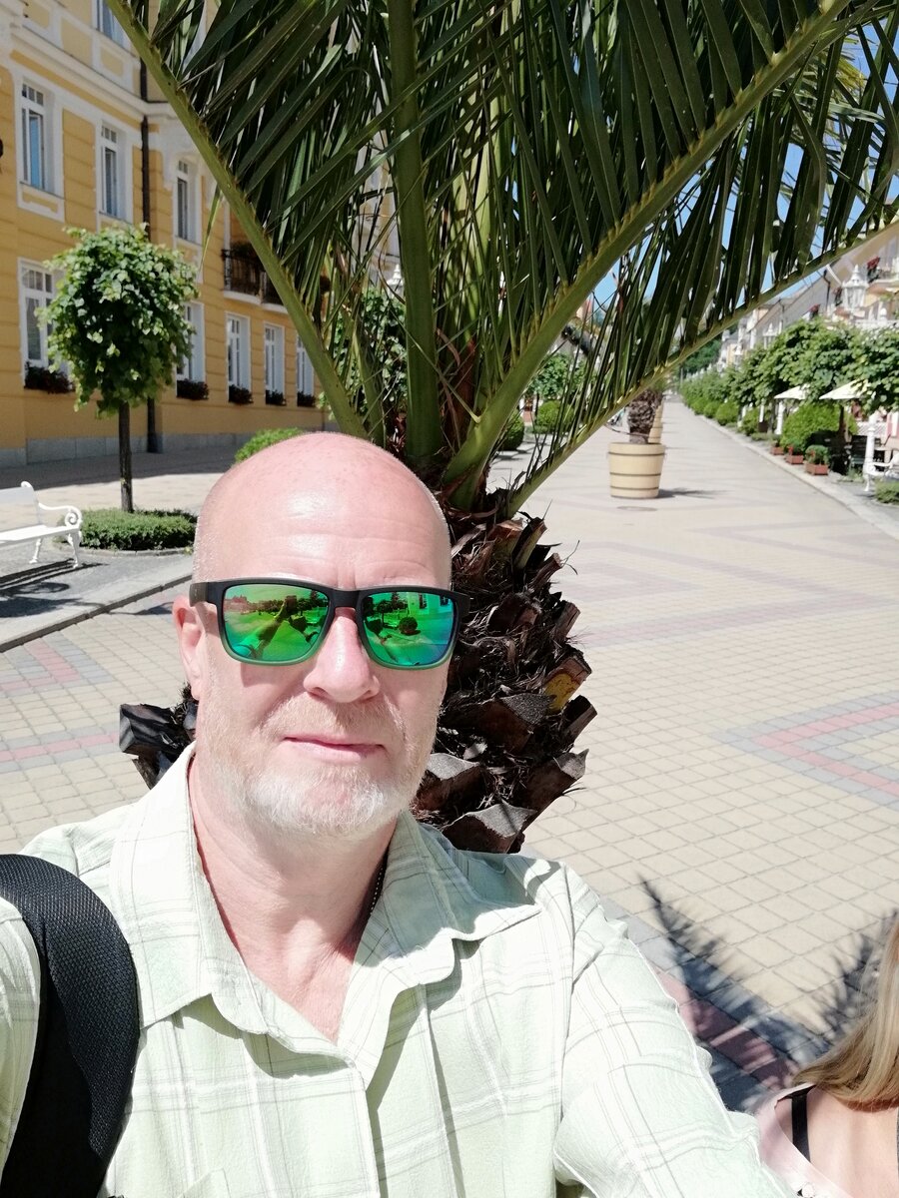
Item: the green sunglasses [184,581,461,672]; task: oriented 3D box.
[{"bbox_3d":[-0.078,0.014,0.583,0.145,0.050,0.145,3,-1,-19],"label":"green sunglasses"}]

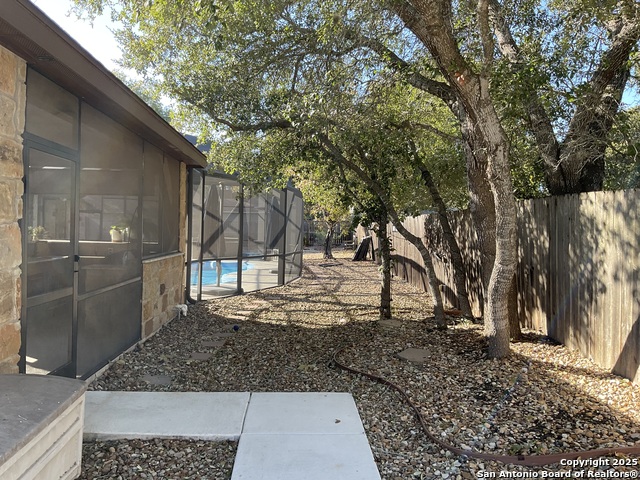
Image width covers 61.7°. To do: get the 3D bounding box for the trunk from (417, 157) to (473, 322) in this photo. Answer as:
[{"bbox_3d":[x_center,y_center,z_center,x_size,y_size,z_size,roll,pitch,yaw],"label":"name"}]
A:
[{"bbox_3d":[2.040,0.000,8.750,0.930,2.595,0.380,1,1,0],"label":"trunk"}]

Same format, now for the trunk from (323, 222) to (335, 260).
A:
[{"bbox_3d":[0.404,0.024,25.500,0.571,1.712,0.450,1,1,0],"label":"trunk"}]

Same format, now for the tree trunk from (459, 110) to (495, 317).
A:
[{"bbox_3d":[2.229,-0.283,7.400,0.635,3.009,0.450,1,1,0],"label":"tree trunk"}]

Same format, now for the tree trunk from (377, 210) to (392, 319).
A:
[{"bbox_3d":[1.079,0.398,8.900,0.249,1.809,0.220,1,1,0],"label":"tree trunk"}]

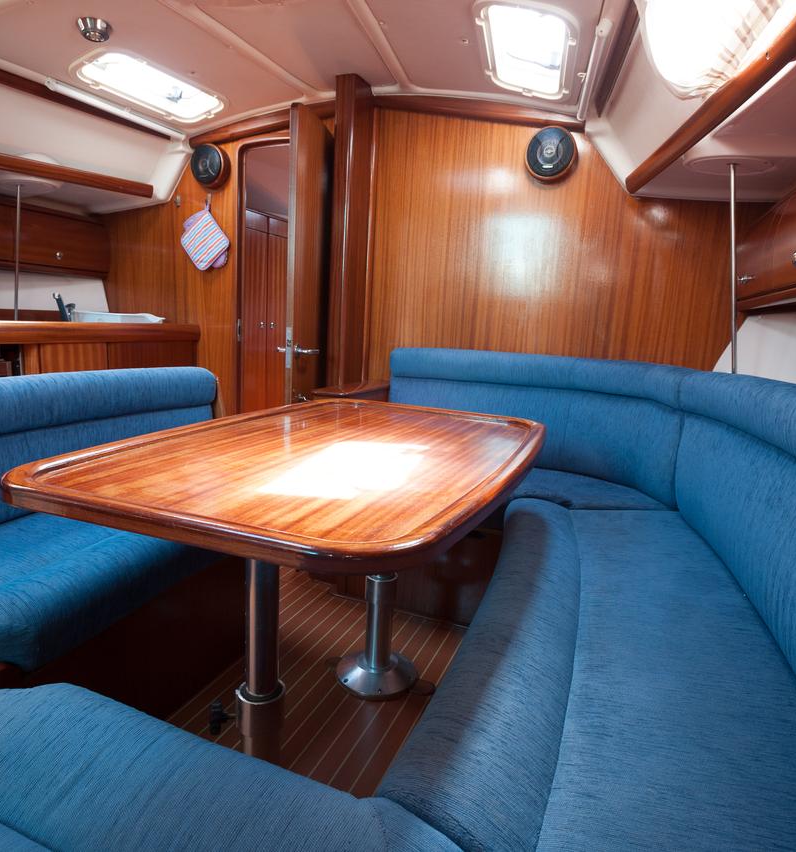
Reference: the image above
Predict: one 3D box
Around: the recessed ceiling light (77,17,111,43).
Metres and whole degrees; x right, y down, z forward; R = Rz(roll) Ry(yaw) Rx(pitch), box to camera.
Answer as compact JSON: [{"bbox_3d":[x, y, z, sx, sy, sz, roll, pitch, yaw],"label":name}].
[{"bbox_3d":[-0.942,-1.226,1.879,0.101,0.038,0.101,-1,9,0],"label":"recessed ceiling light"}]

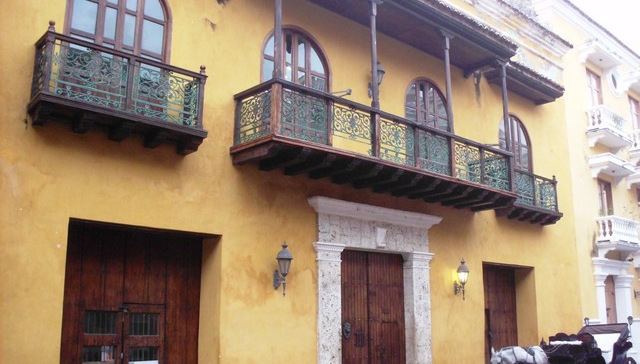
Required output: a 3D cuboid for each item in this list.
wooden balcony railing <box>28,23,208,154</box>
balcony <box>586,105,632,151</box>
[{"bbox_3d":[-3.141,-1.414,11.305,2.927,1.499,0.673,11,-16,-44],"label":"wooden balcony railing"},{"bbox_3d":[10.752,-1.869,26.113,0.788,1.229,2.648,-10,-15,41],"label":"balcony"}]

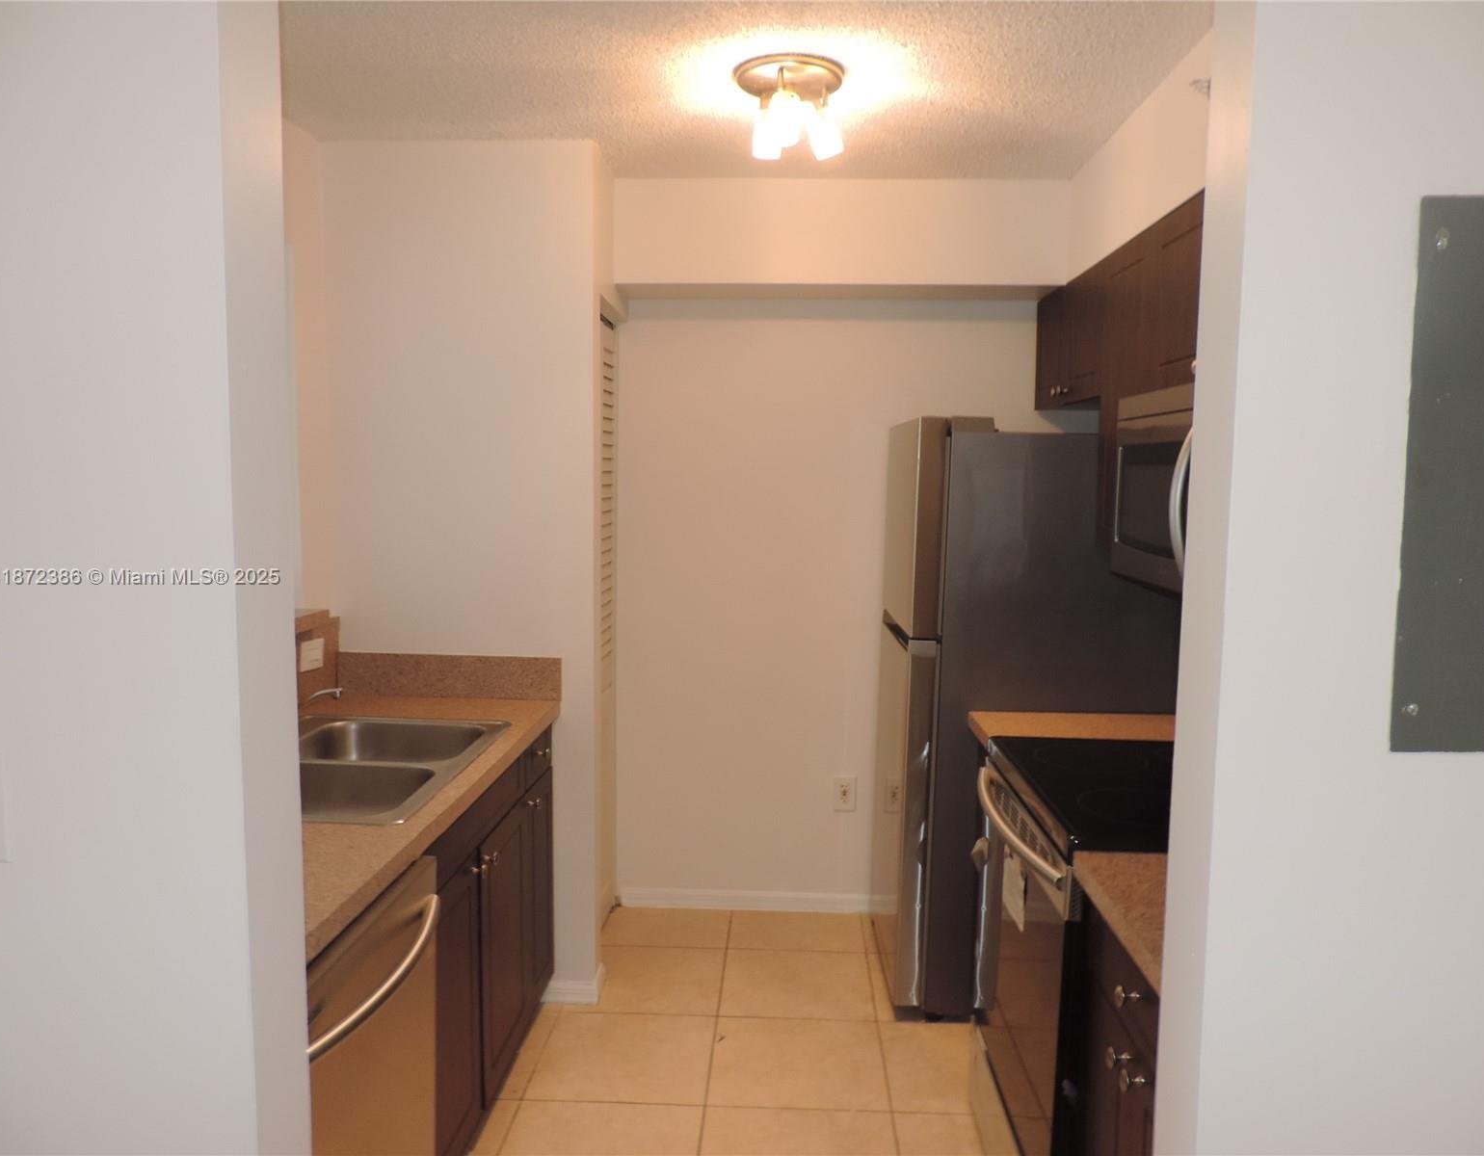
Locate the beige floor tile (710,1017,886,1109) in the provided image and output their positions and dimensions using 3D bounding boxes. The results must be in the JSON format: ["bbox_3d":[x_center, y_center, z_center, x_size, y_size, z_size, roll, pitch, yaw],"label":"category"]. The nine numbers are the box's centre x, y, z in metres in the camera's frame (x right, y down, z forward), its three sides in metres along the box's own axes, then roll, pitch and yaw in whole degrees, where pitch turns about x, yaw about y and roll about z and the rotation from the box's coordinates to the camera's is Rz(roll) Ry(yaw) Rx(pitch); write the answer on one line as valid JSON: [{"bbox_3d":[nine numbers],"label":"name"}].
[{"bbox_3d":[0.149,1.289,2.845,0.453,0.010,0.448,1,5,3],"label":"beige floor tile"}]

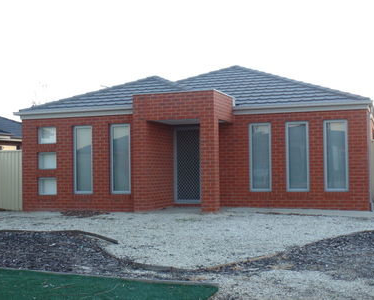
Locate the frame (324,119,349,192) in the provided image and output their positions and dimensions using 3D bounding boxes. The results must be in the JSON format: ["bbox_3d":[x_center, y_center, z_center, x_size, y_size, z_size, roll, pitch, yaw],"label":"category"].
[{"bbox_3d":[3.766,0.144,15.152,0.590,1.800,0.100,-1,-2,19],"label":"frame"}]

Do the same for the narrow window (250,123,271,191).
[{"bbox_3d":[1.935,0.187,15.775,0.590,1.800,0.100,-1,-2,19],"label":"narrow window"}]

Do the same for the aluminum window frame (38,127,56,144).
[{"bbox_3d":[-3.742,-0.394,16.182,0.580,0.460,0.100,-1,-2,19],"label":"aluminum window frame"}]

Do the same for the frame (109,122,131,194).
[{"bbox_3d":[-1.700,0.231,15.469,0.590,1.800,0.100,-1,-2,19],"label":"frame"}]

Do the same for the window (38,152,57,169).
[{"bbox_3d":[-3.733,0.289,16.160,0.580,0.460,0.100,-1,-2,19],"label":"window"}]

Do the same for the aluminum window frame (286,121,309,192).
[{"bbox_3d":[2.848,0.166,15.465,0.590,1.800,0.100,-1,-2,19],"label":"aluminum window frame"}]

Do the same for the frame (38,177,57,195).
[{"bbox_3d":[-3.725,0.971,16.139,0.580,0.460,0.100,-1,-2,19],"label":"frame"}]

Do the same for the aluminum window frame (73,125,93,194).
[{"bbox_3d":[-2.723,0.255,15.817,0.590,1.800,0.100,-1,-2,19],"label":"aluminum window frame"}]

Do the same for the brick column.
[{"bbox_3d":[0.564,0.364,14.446,0.350,2.219,0.350,-1,-2,19],"label":"brick column"}]

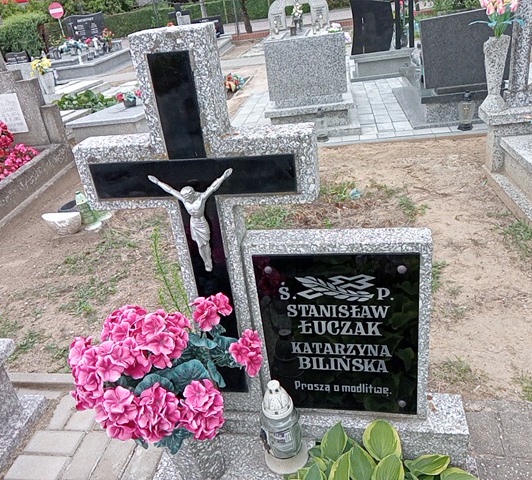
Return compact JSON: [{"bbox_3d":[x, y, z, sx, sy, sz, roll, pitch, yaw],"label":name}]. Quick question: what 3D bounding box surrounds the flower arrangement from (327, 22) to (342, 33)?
[{"bbox_3d":[1.323,-4.105,10.000,0.290,0.180,0.260,-3,26,9],"label":"flower arrangement"}]

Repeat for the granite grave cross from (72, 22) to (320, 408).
[{"bbox_3d":[-0.161,0.014,1.523,0.660,1.177,0.122,-1,26,13],"label":"granite grave cross"}]

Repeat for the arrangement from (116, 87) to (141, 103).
[{"bbox_3d":[-1.463,-1.549,5.550,0.270,0.200,0.220,-3,26,9],"label":"arrangement"}]

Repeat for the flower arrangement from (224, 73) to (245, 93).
[{"bbox_3d":[-0.494,-2.434,8.000,0.310,0.270,0.300,-3,26,9],"label":"flower arrangement"}]

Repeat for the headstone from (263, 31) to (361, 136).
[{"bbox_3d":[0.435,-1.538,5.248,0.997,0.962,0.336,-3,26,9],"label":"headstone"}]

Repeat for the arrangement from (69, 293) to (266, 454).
[{"bbox_3d":[-0.258,0.351,1.318,0.470,0.345,0.290,-1,26,13],"label":"arrangement"}]

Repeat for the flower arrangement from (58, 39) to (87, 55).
[{"bbox_3d":[-5.420,-5.420,14.500,0.720,0.400,0.420,-3,26,9],"label":"flower arrangement"}]

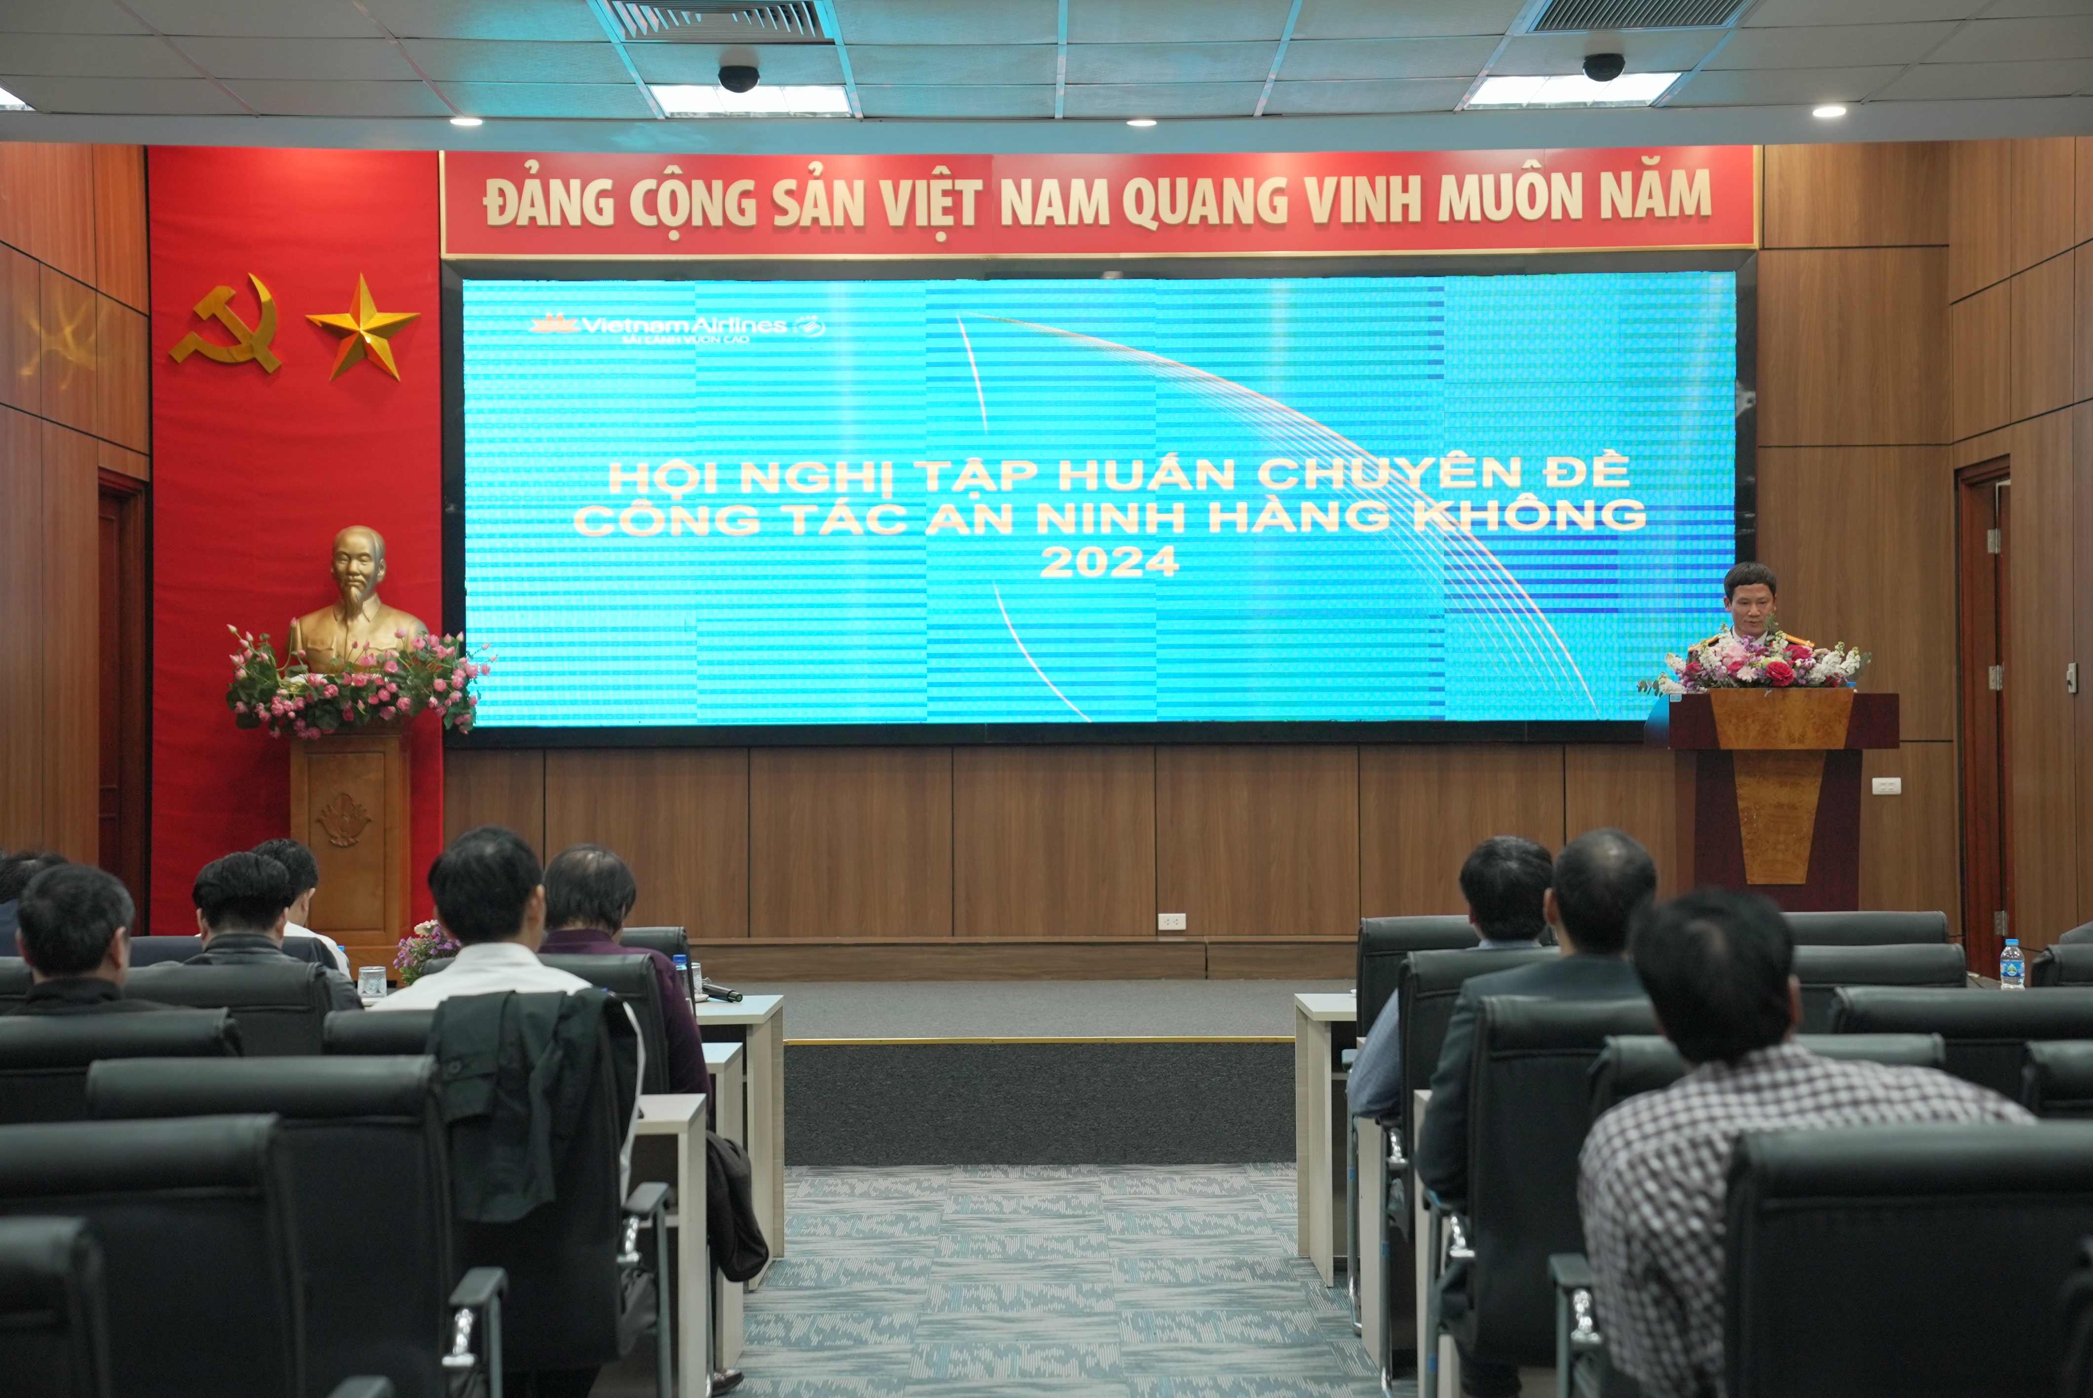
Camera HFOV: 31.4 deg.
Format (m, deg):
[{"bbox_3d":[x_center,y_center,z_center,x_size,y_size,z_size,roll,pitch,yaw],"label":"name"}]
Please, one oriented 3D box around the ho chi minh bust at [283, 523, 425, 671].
[{"bbox_3d":[-2.916,-0.422,15.748,0.598,0.623,0.360,0,-1,0],"label":"ho chi minh bust"}]

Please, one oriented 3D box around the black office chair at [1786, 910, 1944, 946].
[{"bbox_3d":[1.953,1.020,9.213,0.600,1.010,0.620,0,-1,0],"label":"black office chair"}]

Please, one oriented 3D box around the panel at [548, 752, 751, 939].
[{"bbox_3d":[-1.766,0.640,16.550,0.894,0.843,0.030,0,-1,0],"label":"panel"}]

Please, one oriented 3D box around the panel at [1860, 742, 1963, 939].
[{"bbox_3d":[3.624,0.622,16.501,0.839,0.858,0.030,0,-1,0],"label":"panel"}]

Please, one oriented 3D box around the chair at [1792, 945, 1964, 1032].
[{"bbox_3d":[1.603,1.008,7.760,0.560,1.015,0.640,0,-1,-2],"label":"chair"}]

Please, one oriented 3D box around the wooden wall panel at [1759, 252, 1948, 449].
[{"bbox_3d":[3.561,-1.546,16.407,0.826,0.866,0.025,0,-1,0],"label":"wooden wall panel"}]

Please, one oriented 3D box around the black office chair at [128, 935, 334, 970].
[{"bbox_3d":[-1.956,1.074,9.102,0.550,1.010,0.620,0,-1,3],"label":"black office chair"}]

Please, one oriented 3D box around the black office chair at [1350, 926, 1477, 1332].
[{"bbox_3d":[1.008,1.053,9.472,0.530,1.030,0.620,0,-1,-3],"label":"black office chair"}]

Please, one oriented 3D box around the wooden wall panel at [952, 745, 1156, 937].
[{"bbox_3d":[0.036,0.627,16.365,0.893,0.844,0.025,0,-1,0],"label":"wooden wall panel"}]

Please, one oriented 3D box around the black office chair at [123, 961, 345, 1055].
[{"bbox_3d":[-1.659,1.027,7.539,0.560,1.015,0.640,0,-1,-6],"label":"black office chair"}]

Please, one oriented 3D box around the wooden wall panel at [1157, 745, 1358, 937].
[{"bbox_3d":[0.929,0.624,16.368,0.893,0.844,0.025,0,-1,0],"label":"wooden wall panel"}]

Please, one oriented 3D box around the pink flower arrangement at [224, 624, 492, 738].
[{"bbox_3d":[-2.884,-0.075,15.593,1.103,0.470,0.500,0,-1,0],"label":"pink flower arrangement"}]

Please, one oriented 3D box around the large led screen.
[{"bbox_3d":[0.238,-0.880,16.437,5.596,1.962,0.100,0,-1,0],"label":"large led screen"}]

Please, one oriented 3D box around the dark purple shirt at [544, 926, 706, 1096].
[{"bbox_3d":[-0.985,0.809,7.965,0.520,0.640,0.400,0,-1,2],"label":"dark purple shirt"}]

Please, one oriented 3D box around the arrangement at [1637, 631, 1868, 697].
[{"bbox_3d":[2.532,-0.132,13.311,0.806,0.250,0.320,0,-1,0],"label":"arrangement"}]

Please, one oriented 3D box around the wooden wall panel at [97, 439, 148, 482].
[{"bbox_3d":[-3.927,-1.008,15.803,0.025,0.115,0.910,0,-1,0],"label":"wooden wall panel"}]

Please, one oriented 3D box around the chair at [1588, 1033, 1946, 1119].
[{"bbox_3d":[1.000,0.972,5.376,0.560,1.015,0.640,0,-1,0],"label":"chair"}]

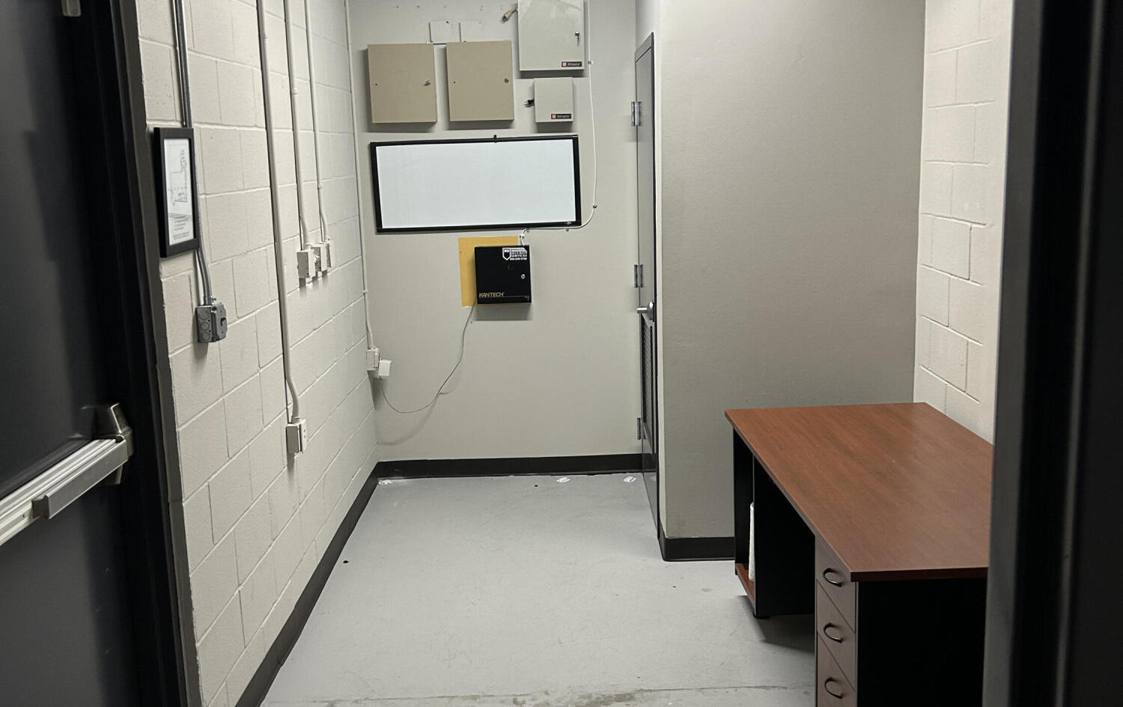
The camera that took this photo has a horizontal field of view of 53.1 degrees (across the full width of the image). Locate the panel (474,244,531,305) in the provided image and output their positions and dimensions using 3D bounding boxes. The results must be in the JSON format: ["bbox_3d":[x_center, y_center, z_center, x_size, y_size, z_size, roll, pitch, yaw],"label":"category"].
[{"bbox_3d":[-0.303,-0.411,5.898,0.281,0.293,0.090,-2,10,0],"label":"panel"}]

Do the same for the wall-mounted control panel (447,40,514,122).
[{"bbox_3d":[-0.407,-1.381,5.723,0.322,0.386,0.085,-2,10,0],"label":"wall-mounted control panel"}]

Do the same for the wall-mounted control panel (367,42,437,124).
[{"bbox_3d":[-0.803,-1.370,5.726,0.322,0.386,0.085,-2,10,0],"label":"wall-mounted control panel"}]

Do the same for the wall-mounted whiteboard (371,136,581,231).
[{"bbox_3d":[-0.437,-0.877,5.846,1.068,0.465,0.025,-2,10,0],"label":"wall-mounted whiteboard"}]

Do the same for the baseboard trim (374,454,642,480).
[{"bbox_3d":[-0.277,0.630,6.128,1.440,0.102,0.013,-2,10,0],"label":"baseboard trim"}]

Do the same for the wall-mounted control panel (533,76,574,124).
[{"bbox_3d":[-0.036,-1.290,5.738,0.190,0.214,0.087,-2,10,0],"label":"wall-mounted control panel"}]

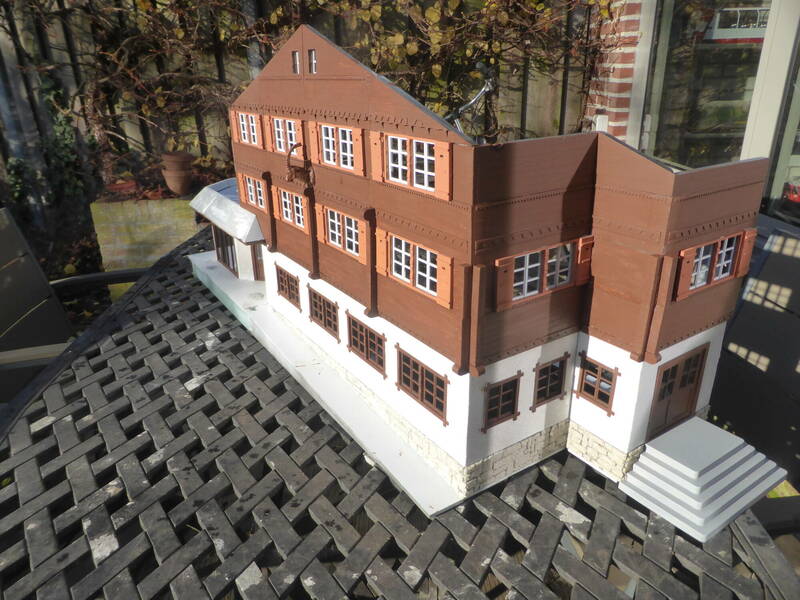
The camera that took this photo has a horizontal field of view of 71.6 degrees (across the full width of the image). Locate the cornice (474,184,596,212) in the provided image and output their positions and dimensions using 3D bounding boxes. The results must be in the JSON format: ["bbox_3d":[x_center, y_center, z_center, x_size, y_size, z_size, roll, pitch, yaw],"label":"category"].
[{"bbox_3d":[0.124,-0.090,0.483,0.148,0.008,0.007,-14,26,-30],"label":"cornice"}]

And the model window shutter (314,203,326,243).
[{"bbox_3d":[-0.100,-0.095,0.705,0.006,0.049,0.025,-14,26,-30],"label":"model window shutter"}]

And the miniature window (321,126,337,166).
[{"bbox_3d":[-0.096,-0.208,0.747,0.008,0.050,0.039,-15,26,-30],"label":"miniature window"}]

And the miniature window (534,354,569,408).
[{"bbox_3d":[0.171,0.092,0.638,0.053,0.062,0.007,-14,25,-30],"label":"miniature window"}]

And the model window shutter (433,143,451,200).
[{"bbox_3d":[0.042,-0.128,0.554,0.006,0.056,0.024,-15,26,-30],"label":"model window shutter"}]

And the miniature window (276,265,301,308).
[{"bbox_3d":[-0.204,-0.024,1.010,0.009,0.060,0.106,-15,26,-30],"label":"miniature window"}]

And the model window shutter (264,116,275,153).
[{"bbox_3d":[-0.188,-0.237,0.790,0.006,0.049,0.027,-14,26,-30],"label":"model window shutter"}]

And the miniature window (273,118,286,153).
[{"bbox_3d":[-0.192,-0.262,0.883,0.008,0.050,0.038,-15,26,-30],"label":"miniature window"}]

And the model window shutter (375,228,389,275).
[{"bbox_3d":[-0.020,-0.056,0.655,0.004,0.056,0.025,-14,25,-30],"label":"model window shutter"}]

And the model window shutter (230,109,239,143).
[{"bbox_3d":[-0.268,-0.282,0.905,0.006,0.049,0.028,-14,26,-30],"label":"model window shutter"}]

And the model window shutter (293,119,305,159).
[{"bbox_3d":[-0.128,-0.203,0.705,0.006,0.049,0.025,-14,26,-30],"label":"model window shutter"}]

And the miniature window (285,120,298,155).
[{"bbox_3d":[-0.166,-0.247,0.846,0.008,0.050,0.036,-15,26,-30],"label":"miniature window"}]

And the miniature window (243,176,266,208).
[{"bbox_3d":[-0.235,-0.176,0.901,0.007,0.045,0.077,-14,26,-30],"label":"miniature window"}]

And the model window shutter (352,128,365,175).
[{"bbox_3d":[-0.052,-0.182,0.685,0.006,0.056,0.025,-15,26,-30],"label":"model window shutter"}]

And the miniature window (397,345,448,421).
[{"bbox_3d":[0.021,0.090,0.585,0.006,0.054,0.094,-14,26,-30],"label":"miniature window"}]

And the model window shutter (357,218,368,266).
[{"bbox_3d":[-0.045,-0.073,0.690,0.004,0.055,0.022,-14,25,-30],"label":"model window shutter"}]

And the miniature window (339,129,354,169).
[{"bbox_3d":[-0.069,-0.193,0.710,0.008,0.050,0.037,-15,26,-30],"label":"miniature window"}]

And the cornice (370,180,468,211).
[{"bbox_3d":[0.019,-0.108,0.569,0.004,0.007,0.176,-14,25,-30],"label":"cornice"}]

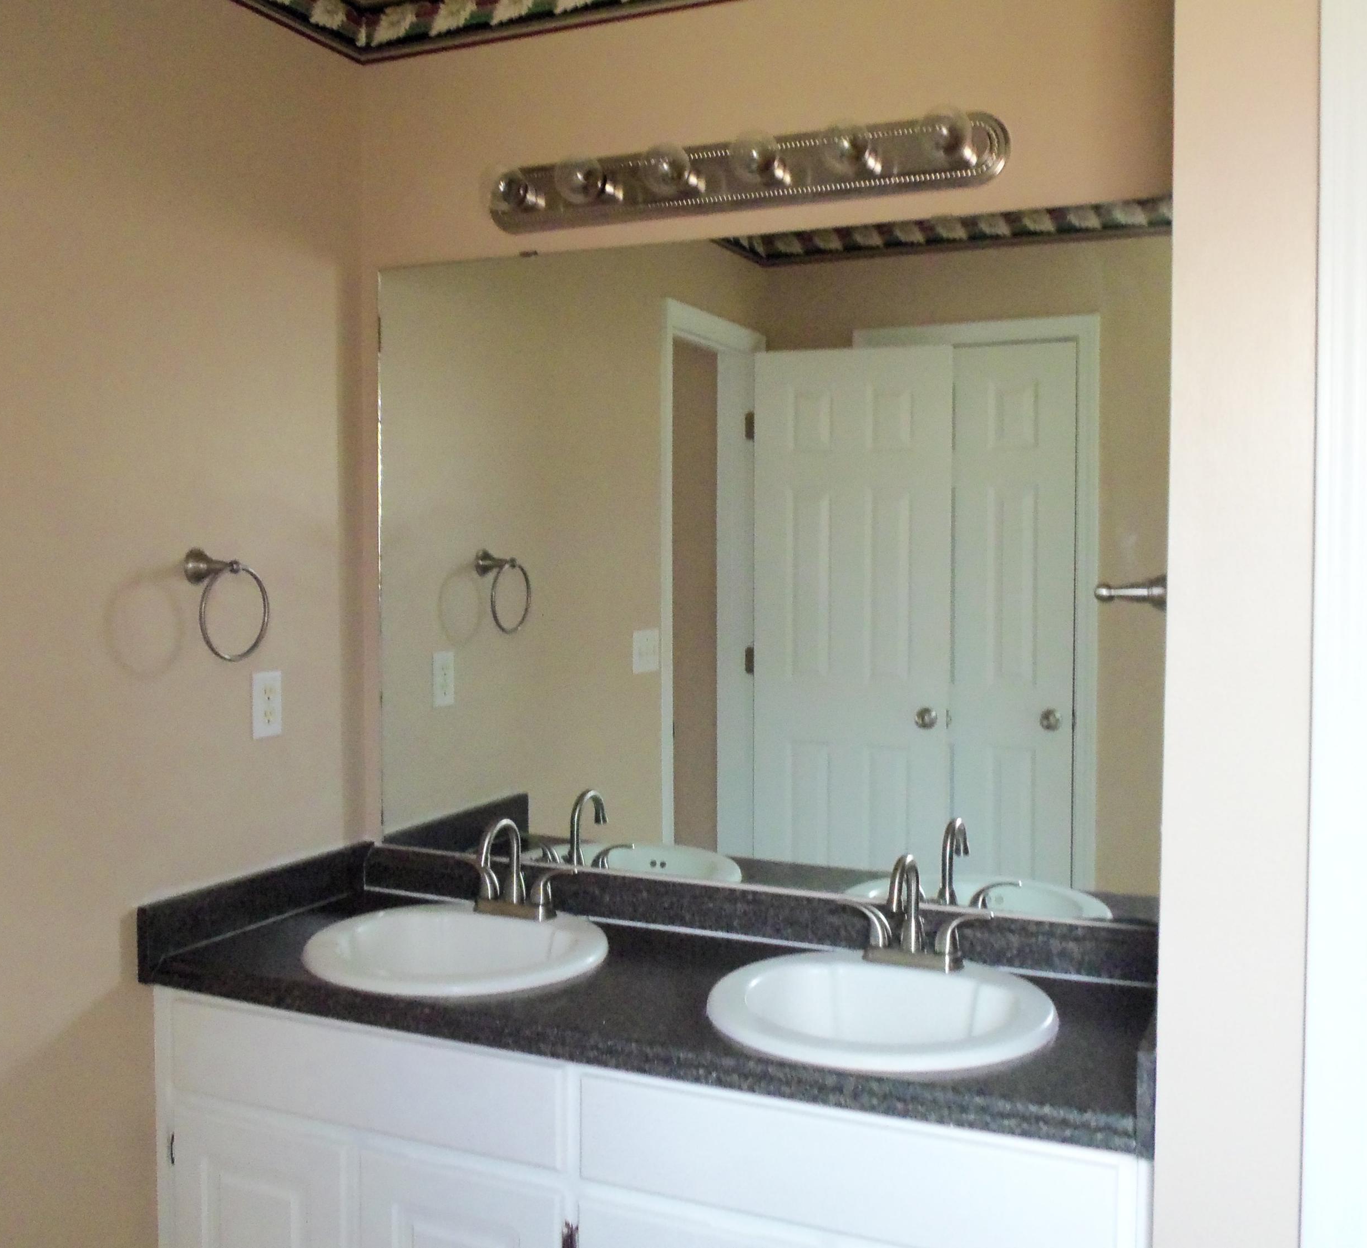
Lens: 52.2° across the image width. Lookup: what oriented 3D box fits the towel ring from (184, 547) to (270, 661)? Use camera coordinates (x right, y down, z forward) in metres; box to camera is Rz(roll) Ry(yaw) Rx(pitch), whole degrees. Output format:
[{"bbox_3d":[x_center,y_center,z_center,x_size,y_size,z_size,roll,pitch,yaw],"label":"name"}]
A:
[{"bbox_3d":[-0.749,-0.032,2.264,0.084,0.183,0.158,1,3,24],"label":"towel ring"}]

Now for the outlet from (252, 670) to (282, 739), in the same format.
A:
[{"bbox_3d":[-0.722,0.140,2.423,0.008,0.115,0.071,1,3,24],"label":"outlet"}]

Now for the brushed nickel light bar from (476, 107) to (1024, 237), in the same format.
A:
[{"bbox_3d":[0.053,-0.744,2.261,0.920,0.116,0.140,1,3,24],"label":"brushed nickel light bar"}]

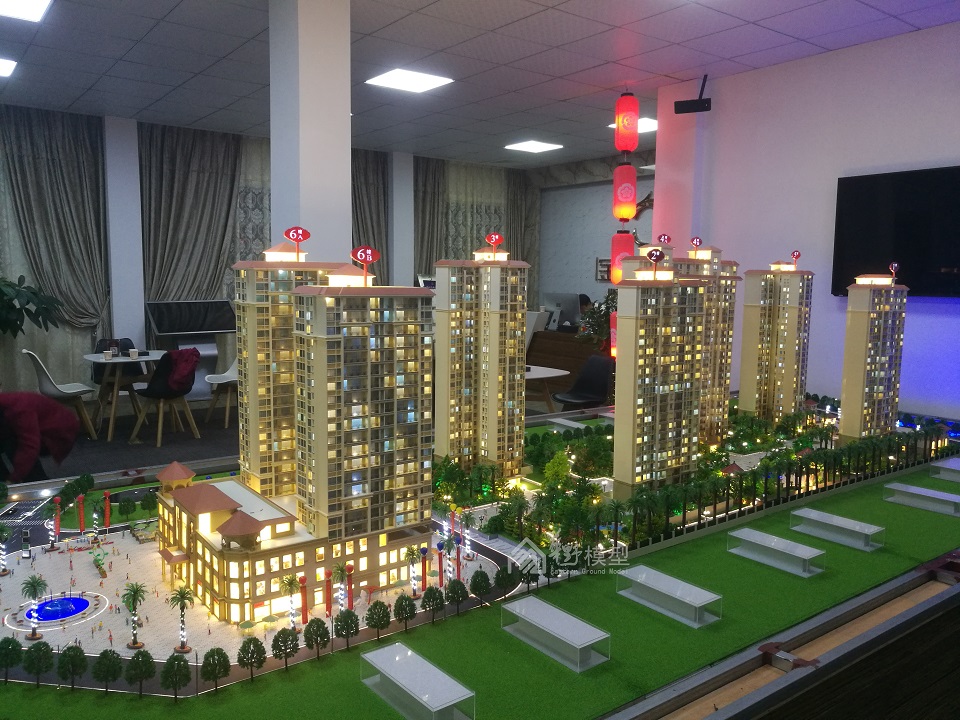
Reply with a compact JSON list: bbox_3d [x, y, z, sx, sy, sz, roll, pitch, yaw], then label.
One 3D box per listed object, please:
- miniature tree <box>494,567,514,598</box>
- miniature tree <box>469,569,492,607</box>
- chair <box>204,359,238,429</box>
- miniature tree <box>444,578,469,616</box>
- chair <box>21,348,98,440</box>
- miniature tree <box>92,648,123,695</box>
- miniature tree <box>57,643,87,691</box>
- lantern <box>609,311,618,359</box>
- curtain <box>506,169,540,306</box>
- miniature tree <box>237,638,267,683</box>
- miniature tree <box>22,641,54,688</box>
[{"bbox_3d":[0.070,0.629,2.113,0.056,0.093,0.056,1,6,0],"label":"miniature tree"},{"bbox_3d":[0.004,0.647,2.119,0.062,0.108,0.062,1,7,0],"label":"miniature tree"},{"bbox_3d":[-2.508,0.248,7.708,0.530,0.820,0.480,-6,9,-44],"label":"chair"},{"bbox_3d":[-0.060,0.640,2.017,0.064,0.101,0.064,1,7,0],"label":"miniature tree"},{"bbox_3d":[-3.921,0.335,6.999,0.550,0.840,0.490,-4,8,-37],"label":"chair"},{"bbox_3d":[-0.830,0.691,1.664,0.063,0.107,0.063,-4,8,-37],"label":"miniature tree"},{"bbox_3d":[-0.890,0.674,1.634,0.064,0.101,0.064,-4,8,-37],"label":"miniature tree"},{"bbox_3d":[1.230,-0.208,6.495,0.197,0.500,0.197,-4,8,-37],"label":"lantern"},{"bbox_3d":[0.683,-1.431,11.874,0.720,3.050,0.180,-4,8,-37],"label":"curtain"},{"bbox_3d":[-0.515,0.678,1.693,0.061,0.102,0.061,-4,8,-37],"label":"miniature tree"},{"bbox_3d":[-0.971,0.670,1.644,0.064,0.103,0.064,-4,8,-37],"label":"miniature tree"}]

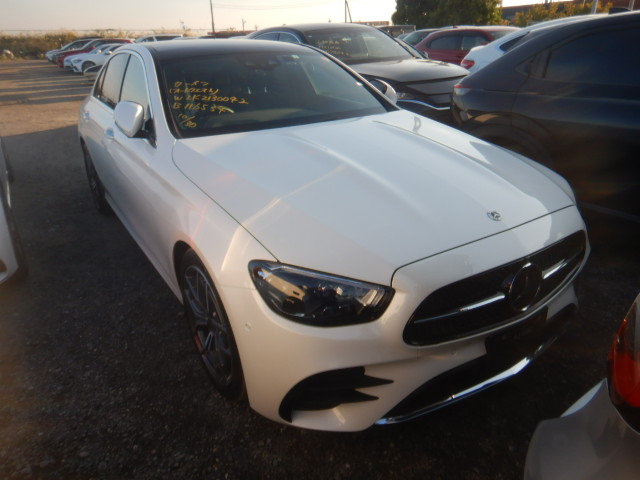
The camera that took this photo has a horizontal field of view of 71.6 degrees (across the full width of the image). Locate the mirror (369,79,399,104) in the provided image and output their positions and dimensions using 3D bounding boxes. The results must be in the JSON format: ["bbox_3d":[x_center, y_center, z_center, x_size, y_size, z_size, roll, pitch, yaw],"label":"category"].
[{"bbox_3d":[0.497,-1.078,3.272,0.190,0.165,0.130,-16,28,-30],"label":"mirror"}]

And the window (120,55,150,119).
[{"bbox_3d":[-1.114,-0.945,2.716,0.090,0.400,0.860,9,14,-38],"label":"window"}]

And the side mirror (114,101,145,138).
[{"bbox_3d":[-0.937,-0.592,2.184,0.190,0.165,0.130,-16,28,-30],"label":"side mirror"}]

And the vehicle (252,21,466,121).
[{"bbox_3d":[0.150,-2.325,6.625,1.855,1.660,4.740,-17,29,-32],"label":"vehicle"}]

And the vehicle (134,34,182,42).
[{"bbox_3d":[-10.334,-11.484,26.949,4.600,1.650,1.800,-16,28,-30],"label":"vehicle"}]

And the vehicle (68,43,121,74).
[{"bbox_3d":[-10.497,-9.460,23.112,4.700,1.430,1.820,-16,28,-30],"label":"vehicle"}]

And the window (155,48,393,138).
[{"bbox_3d":[-0.271,-0.981,2.739,1.420,0.160,0.930,-16,52,-30],"label":"window"}]

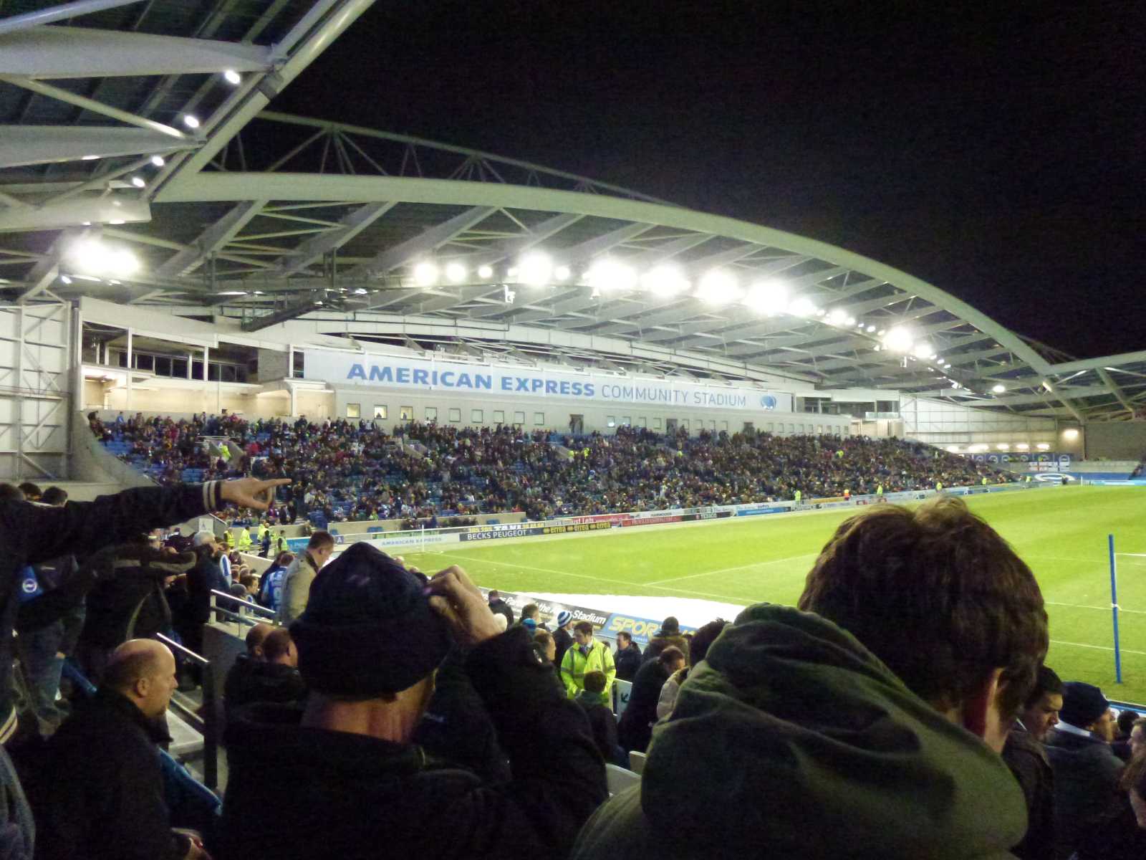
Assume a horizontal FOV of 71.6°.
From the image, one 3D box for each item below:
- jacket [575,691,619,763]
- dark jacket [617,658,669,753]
[{"bbox_3d":[0.163,2.042,5.450,0.400,0.530,0.260,-2,-2,22],"label":"jacket"},{"bbox_3d":[0.530,1.981,5.700,0.420,0.720,0.520,1,-2,-44],"label":"dark jacket"}]

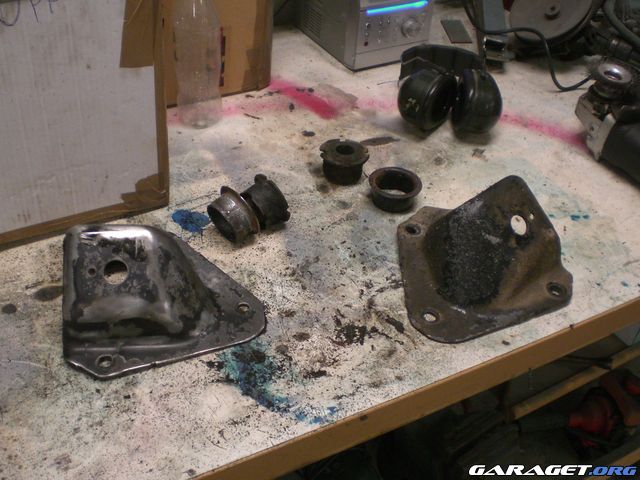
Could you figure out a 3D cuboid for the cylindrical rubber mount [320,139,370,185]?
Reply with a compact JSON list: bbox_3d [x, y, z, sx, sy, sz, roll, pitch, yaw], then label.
[{"bbox_3d":[0.033,-0.101,0.935,0.064,0.037,0.064,2,37,0],"label":"cylindrical rubber mount"}]

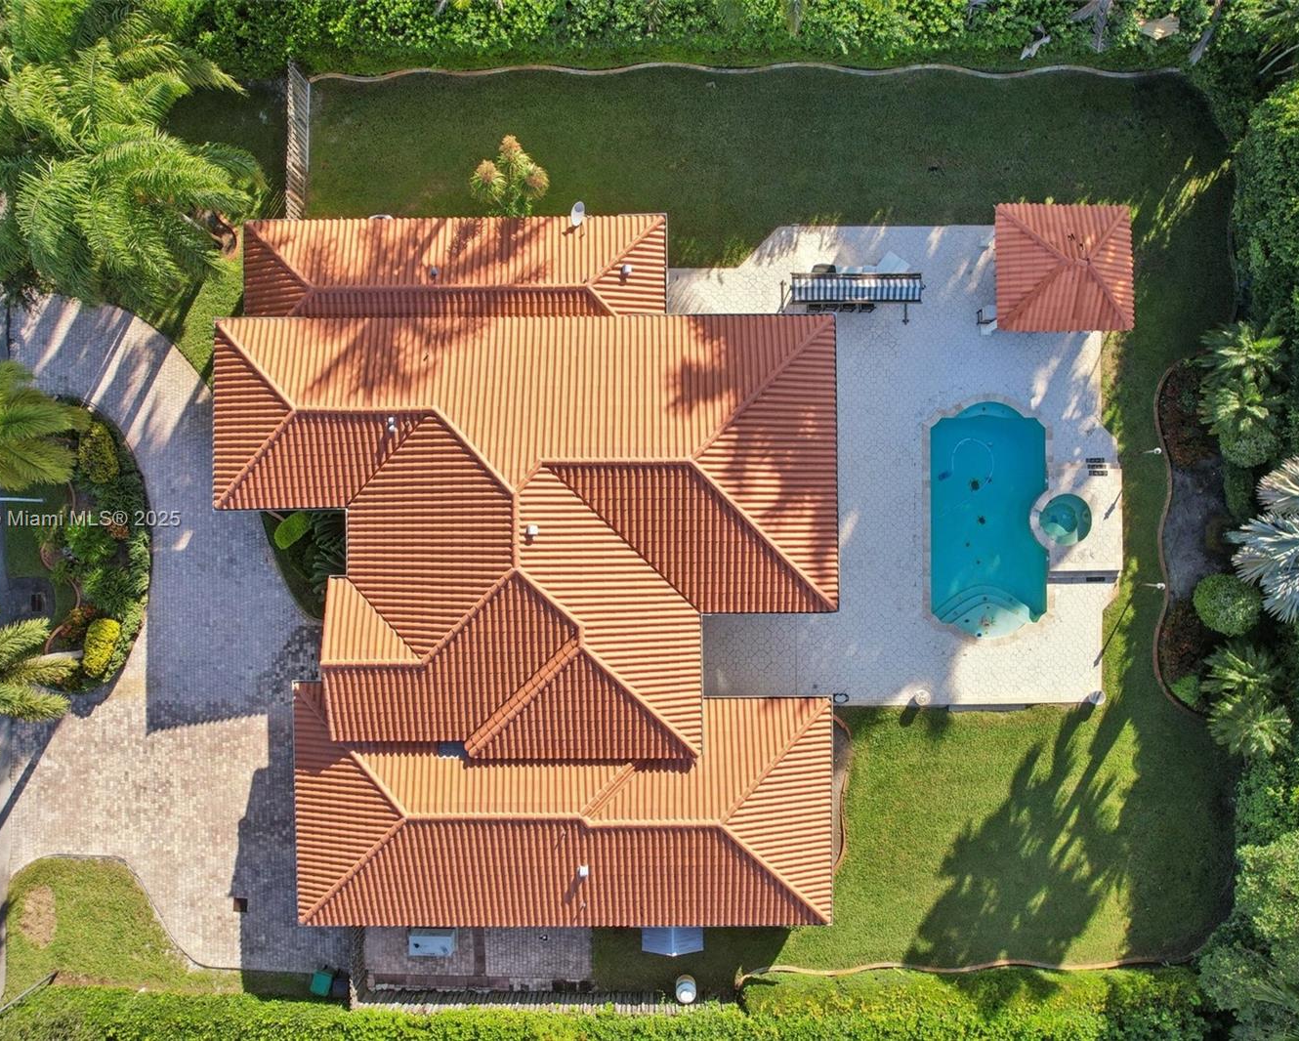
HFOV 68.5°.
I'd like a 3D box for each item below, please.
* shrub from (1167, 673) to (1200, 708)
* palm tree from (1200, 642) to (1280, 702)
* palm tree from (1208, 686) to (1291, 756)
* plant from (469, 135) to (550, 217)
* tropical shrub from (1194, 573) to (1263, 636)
[{"bbox_3d":[20.050,6.370,35.650,1.250,0.950,1.250,0,90,0],"label":"shrub"},{"bbox_3d":[21.100,5.500,34.800,2.900,2.600,2.500,0,90,0],"label":"palm tree"},{"bbox_3d":[21.400,7.250,34.800,2.950,2.600,2.600,0,90,0],"label":"palm tree"},{"bbox_3d":[-4.600,-11.700,33.800,2.600,4.600,2.000,0,90,0],"label":"plant"},{"bbox_3d":[21.300,3.100,35.150,2.300,2.000,2.300,0,90,0],"label":"tropical shrub"}]

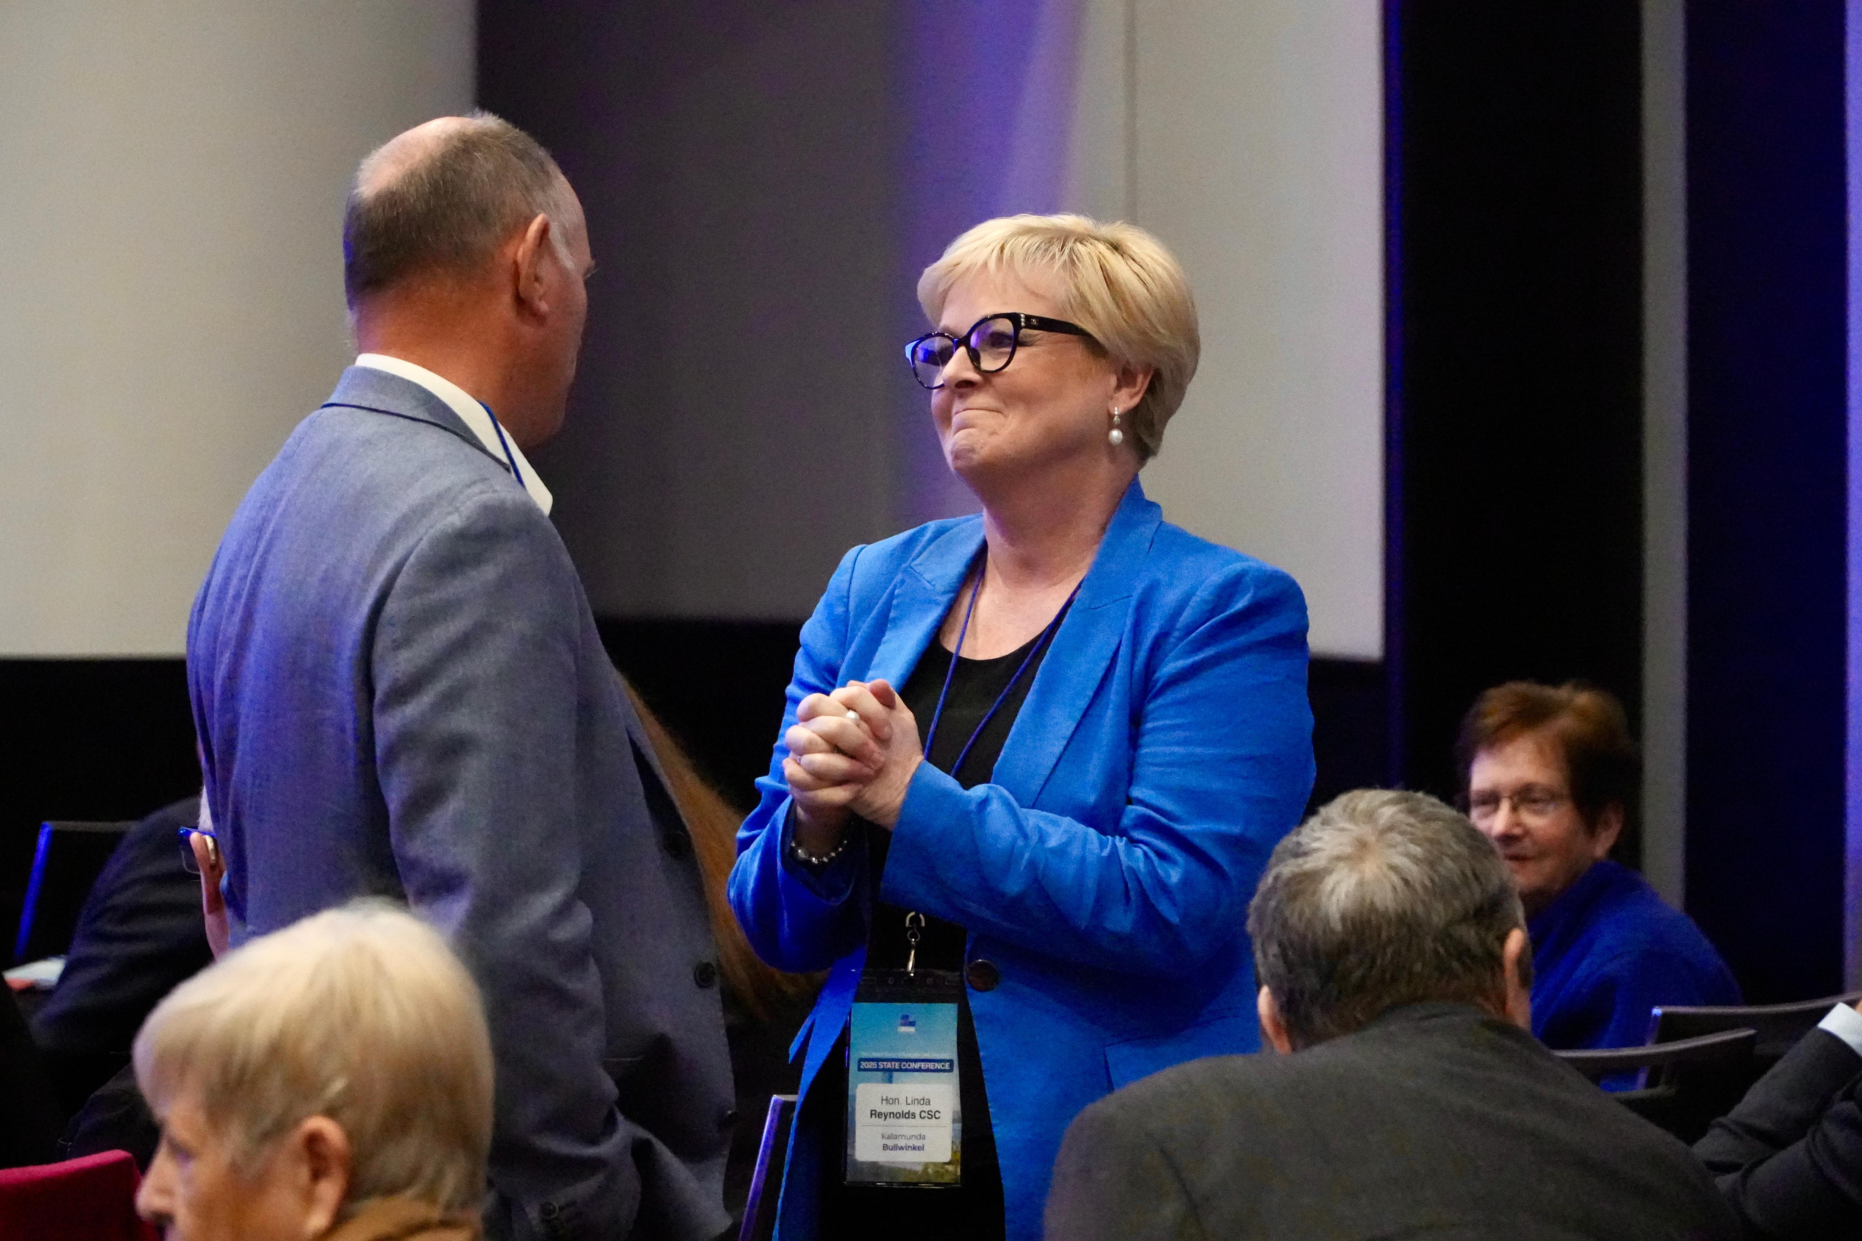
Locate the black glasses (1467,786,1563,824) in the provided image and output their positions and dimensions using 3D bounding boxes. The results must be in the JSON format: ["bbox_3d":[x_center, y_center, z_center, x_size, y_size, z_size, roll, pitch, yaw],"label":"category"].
[{"bbox_3d":[0.694,0.216,9.218,0.135,0.041,0.140,-2,-7,33],"label":"black glasses"}]

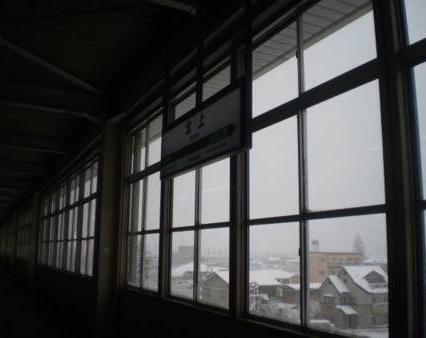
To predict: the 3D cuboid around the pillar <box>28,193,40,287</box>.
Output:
[{"bbox_3d":[-7.141,2.817,18.696,0.310,3.670,0.340,6,-11,-26],"label":"pillar"}]

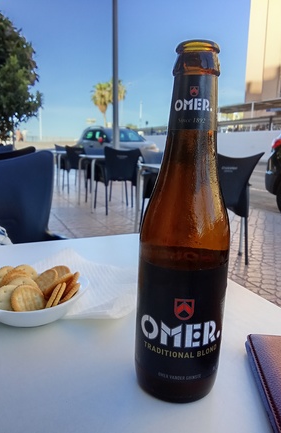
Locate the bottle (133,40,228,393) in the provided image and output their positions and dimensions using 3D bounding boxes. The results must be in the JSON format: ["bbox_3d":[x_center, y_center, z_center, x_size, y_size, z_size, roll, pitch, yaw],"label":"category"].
[{"bbox_3d":[0.031,0.009,0.239,0.061,0.233,0.061,3,12,3],"label":"bottle"}]

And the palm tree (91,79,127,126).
[{"bbox_3d":[-4.111,-13.167,45.000,4.300,8.500,4.300,2,12,0],"label":"palm tree"}]

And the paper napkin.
[{"bbox_3d":[-0.067,0.073,0.439,0.175,0.020,0.148,10,14,34],"label":"paper napkin"}]

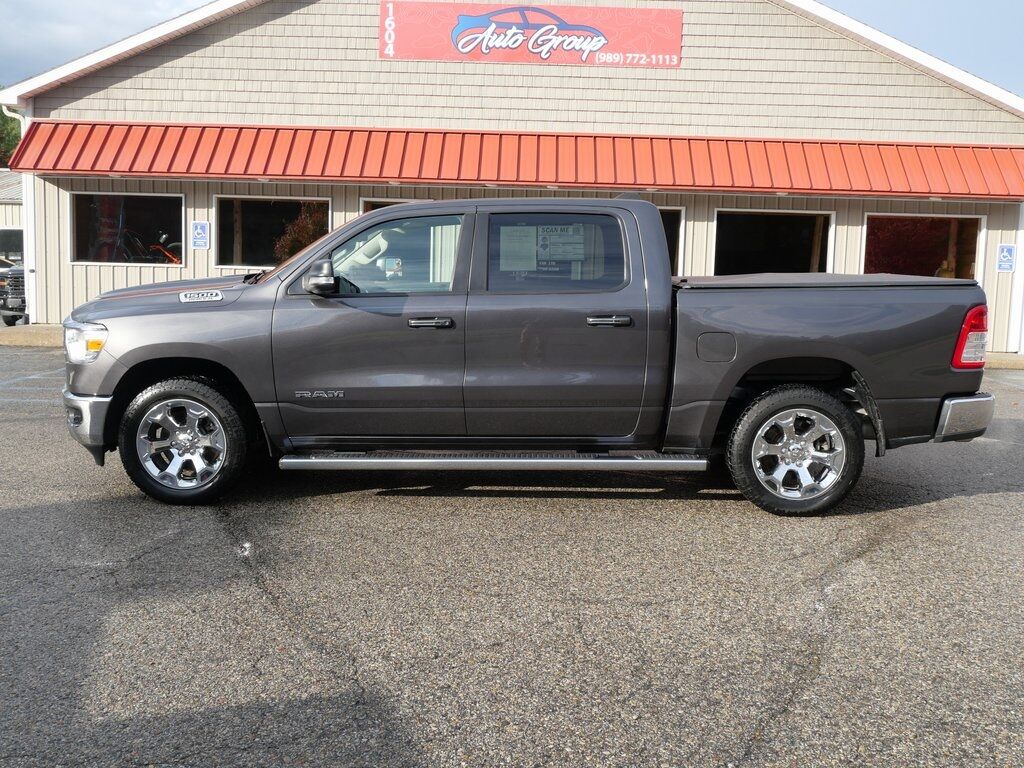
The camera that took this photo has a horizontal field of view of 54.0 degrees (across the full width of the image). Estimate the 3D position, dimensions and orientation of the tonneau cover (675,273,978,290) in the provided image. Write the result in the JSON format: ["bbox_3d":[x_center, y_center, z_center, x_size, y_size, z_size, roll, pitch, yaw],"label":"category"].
[{"bbox_3d":[1.871,-0.692,6.754,1.760,0.085,1.680,0,6,2],"label":"tonneau cover"}]

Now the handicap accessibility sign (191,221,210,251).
[{"bbox_3d":[-5.229,-2.494,16.900,0.305,0.460,0.015,2,6,2],"label":"handicap accessibility sign"}]

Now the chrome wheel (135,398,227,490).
[{"bbox_3d":[-1.981,0.352,6.122,0.550,0.550,0.210,0,6,2],"label":"chrome wheel"}]

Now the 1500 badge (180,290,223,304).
[{"bbox_3d":[-1.871,-0.524,6.057,0.272,0.068,0.020,0,-14,2],"label":"1500 badge"}]

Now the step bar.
[{"bbox_3d":[-0.115,0.458,6.008,2.522,0.088,0.180,0,6,2],"label":"step bar"}]

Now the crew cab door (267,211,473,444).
[{"bbox_3d":[-0.819,-0.373,6.016,1.186,1.352,0.260,0,6,2],"label":"crew cab door"}]

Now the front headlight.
[{"bbox_3d":[-2.586,-0.259,6.180,0.370,0.240,0.340,0,6,2],"label":"front headlight"}]

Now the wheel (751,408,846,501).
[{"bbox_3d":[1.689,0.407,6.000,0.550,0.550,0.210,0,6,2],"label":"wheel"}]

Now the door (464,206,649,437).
[{"bbox_3d":[0.256,-0.377,5.978,1.084,1.359,0.260,0,6,2],"label":"door"}]

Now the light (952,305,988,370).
[{"bbox_3d":[2.659,-0.279,5.874,0.226,0.378,0.200,0,6,2],"label":"light"}]

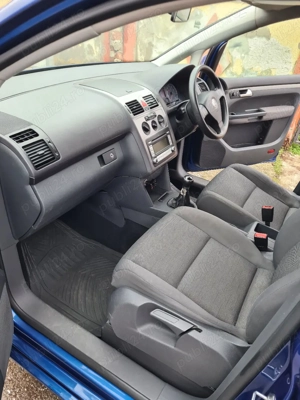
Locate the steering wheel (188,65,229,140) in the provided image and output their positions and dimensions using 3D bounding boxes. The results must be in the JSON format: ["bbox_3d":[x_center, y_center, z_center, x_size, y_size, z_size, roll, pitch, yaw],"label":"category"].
[{"bbox_3d":[0.296,-0.492,1.535,0.100,0.378,0.378,-8,24,39],"label":"steering wheel"}]

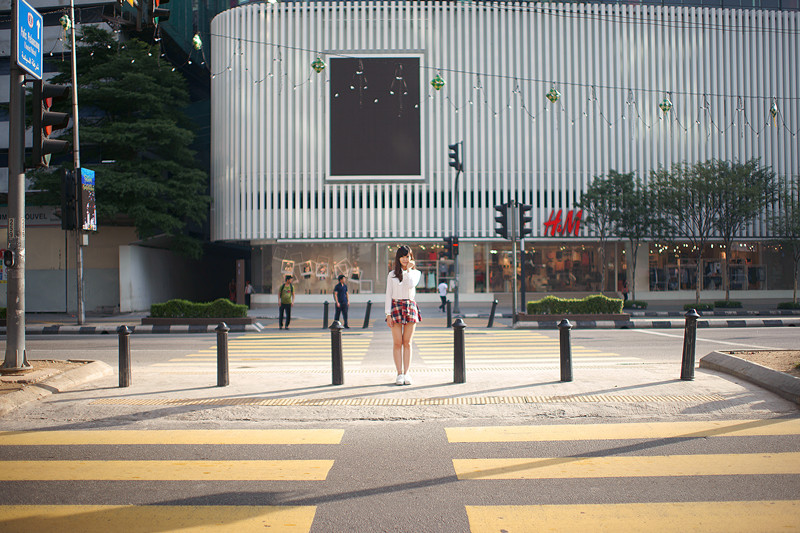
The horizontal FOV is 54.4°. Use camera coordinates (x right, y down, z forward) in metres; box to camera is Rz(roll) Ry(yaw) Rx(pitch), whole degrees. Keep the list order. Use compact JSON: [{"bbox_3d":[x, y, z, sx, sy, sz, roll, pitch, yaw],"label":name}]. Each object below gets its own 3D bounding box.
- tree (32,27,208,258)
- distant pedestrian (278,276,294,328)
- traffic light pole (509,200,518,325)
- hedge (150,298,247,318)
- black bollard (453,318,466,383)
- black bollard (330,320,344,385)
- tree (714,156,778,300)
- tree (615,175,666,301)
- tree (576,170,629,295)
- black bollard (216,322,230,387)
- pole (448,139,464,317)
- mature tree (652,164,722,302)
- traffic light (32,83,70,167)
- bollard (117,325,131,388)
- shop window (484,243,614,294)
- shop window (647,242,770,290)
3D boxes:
[{"bbox_3d":[-15.747,-5.706,43.500,10.000,15.440,9.500,0,-1,-4],"label":"tree"},{"bbox_3d":[-3.561,1.142,24.461,0.507,1.705,0.335,0,-2,-7],"label":"distant pedestrian"},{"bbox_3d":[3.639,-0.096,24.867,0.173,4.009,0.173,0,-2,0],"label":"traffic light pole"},{"bbox_3d":[-6.559,1.364,25.375,3.025,0.619,0.761,0,-2,0],"label":"hedge"},{"bbox_3d":[0.721,1.019,9.380,0.175,0.780,0.175,0,-2,-3],"label":"black bollard"},{"bbox_3d":[-0.723,0.997,9.000,0.165,0.731,0.165,0,-1,-4],"label":"black bollard"},{"bbox_3d":[18.686,-1.958,42.300,3.700,7.833,3.600,0,-1,-4],"label":"tree"},{"bbox_3d":[13.145,-1.530,42.500,2.950,6.996,2.950,0,-1,-4],"label":"tree"},{"bbox_3d":[10.547,-1.380,40.500,2.800,7.250,2.800,0,-2,-3],"label":"tree"},{"bbox_3d":[-2.104,1.049,9.250,0.175,0.765,0.175,0,-2,-3],"label":"black bollard"},{"bbox_3d":[2.652,-1.807,36.500,0.740,8.027,0.450,0,-1,-4],"label":"pole"},{"bbox_3d":[13.538,-1.536,36.743,3.146,6.648,3.045,0,-2,0],"label":"mature tree"},{"bbox_3d":[-4.549,-1.850,10.150,0.400,1.142,0.360,0,-1,0],"label":"traffic light"},{"bbox_3d":[-3.273,1.068,9.230,0.170,0.745,0.170,0,-2,-3],"label":"bollard"},{"bbox_3d":[8.844,0.118,46.000,7.750,3.100,0.200,0,-2,-3],"label":"shop window"},{"bbox_3d":[19.242,0.000,48.500,7.485,2.994,0.250,0,-1,-4],"label":"shop window"}]

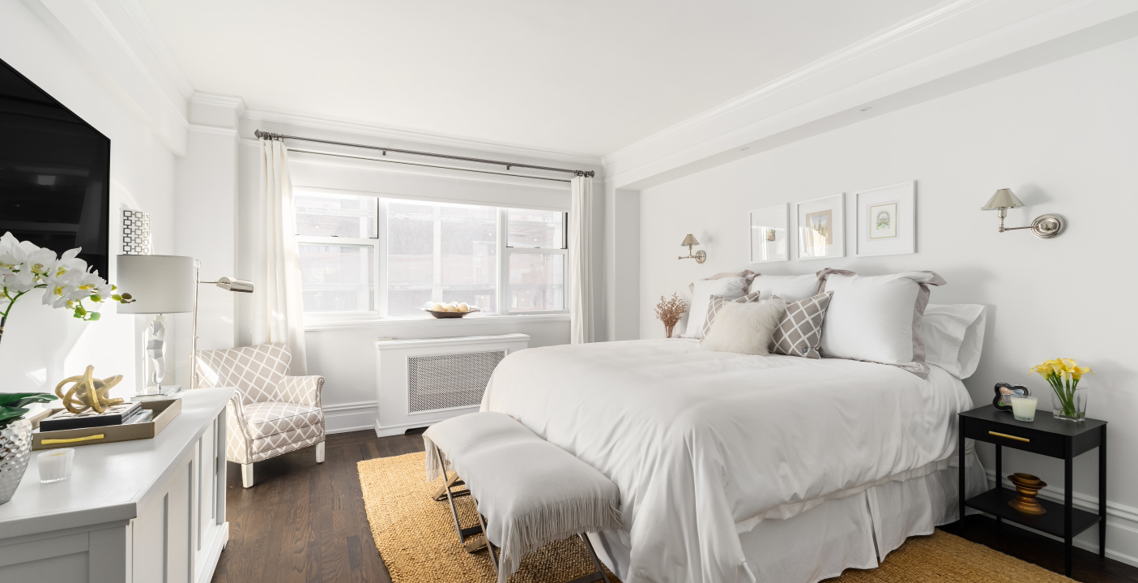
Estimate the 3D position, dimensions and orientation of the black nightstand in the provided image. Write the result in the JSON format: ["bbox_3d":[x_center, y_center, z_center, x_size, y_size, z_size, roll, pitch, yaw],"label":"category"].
[{"bbox_3d":[2.130,0.888,2.191,0.405,0.605,0.387,-1,0,-28],"label":"black nightstand"}]

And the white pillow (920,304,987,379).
[{"bbox_3d":[1.893,0.250,2.761,0.170,0.430,0.760,36,-16,-23],"label":"white pillow"}]

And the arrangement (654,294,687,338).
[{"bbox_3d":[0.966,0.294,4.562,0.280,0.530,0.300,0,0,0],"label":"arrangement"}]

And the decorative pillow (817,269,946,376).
[{"bbox_3d":[1.718,0.142,2.674,0.190,0.540,0.630,20,-9,-27],"label":"decorative pillow"}]

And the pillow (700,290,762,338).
[{"bbox_3d":[1.227,0.200,3.558,0.150,0.440,0.460,28,-13,-25],"label":"pillow"}]

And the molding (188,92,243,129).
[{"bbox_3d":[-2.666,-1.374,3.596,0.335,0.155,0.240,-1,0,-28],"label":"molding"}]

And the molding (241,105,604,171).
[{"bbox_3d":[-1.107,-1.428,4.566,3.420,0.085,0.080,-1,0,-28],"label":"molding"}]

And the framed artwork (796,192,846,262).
[{"bbox_3d":[1.754,-0.441,3.311,0.034,0.415,0.360,-1,0,-28],"label":"framed artwork"}]

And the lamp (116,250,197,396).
[{"bbox_3d":[-2.071,0.181,2.375,0.295,0.713,0.295,0,0,-28],"label":"lamp"}]

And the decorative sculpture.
[{"bbox_3d":[-1.957,0.390,1.938,0.180,0.170,0.190,0,0,-28],"label":"decorative sculpture"}]

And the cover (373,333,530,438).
[{"bbox_3d":[-1.055,0.827,4.416,1.390,0.775,0.375,-1,0,-28],"label":"cover"}]

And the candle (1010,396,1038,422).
[{"bbox_3d":[2.234,0.576,2.325,0.094,0.104,0.094,0,0,-28],"label":"candle"}]

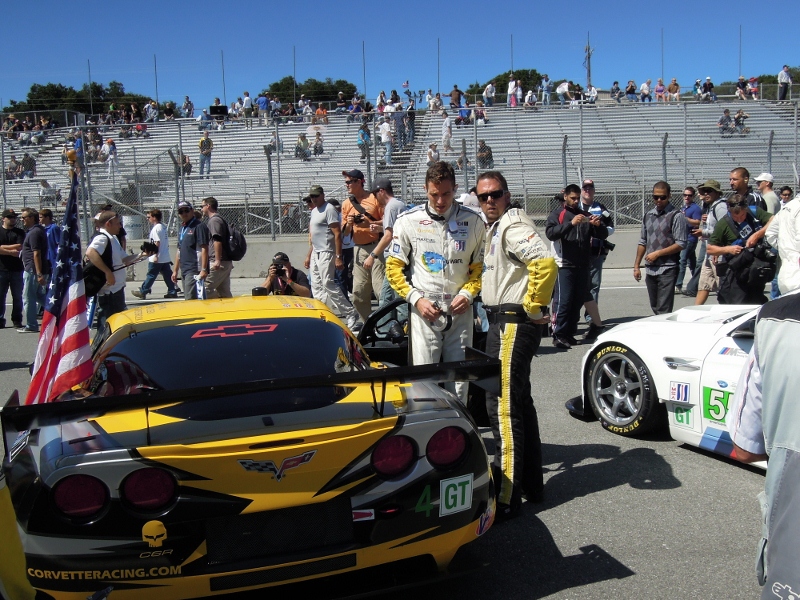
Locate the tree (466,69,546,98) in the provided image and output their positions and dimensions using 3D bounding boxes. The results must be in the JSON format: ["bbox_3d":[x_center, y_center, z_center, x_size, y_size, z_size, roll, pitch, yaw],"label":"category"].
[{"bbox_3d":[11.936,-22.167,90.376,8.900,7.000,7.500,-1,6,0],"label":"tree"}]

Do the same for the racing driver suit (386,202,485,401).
[{"bbox_3d":[0.200,0.238,4.331,0.520,1.500,0.340,-2,6,-4],"label":"racing driver suit"}]

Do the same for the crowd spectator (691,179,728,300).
[{"bbox_3d":[3.903,-0.621,10.200,0.600,1.780,0.520,-5,7,-29],"label":"crowd spectator"}]

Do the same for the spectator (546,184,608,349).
[{"bbox_3d":[1.915,-0.369,8.785,0.580,1.750,0.440,-6,8,-30],"label":"spectator"}]

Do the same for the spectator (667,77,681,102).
[{"bbox_3d":[12.679,-9.643,37.500,0.600,1.240,0.720,-1,7,9],"label":"spectator"}]

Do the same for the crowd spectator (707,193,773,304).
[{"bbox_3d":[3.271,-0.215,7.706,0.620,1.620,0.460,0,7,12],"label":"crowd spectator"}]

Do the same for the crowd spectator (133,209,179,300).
[{"bbox_3d":[-4.535,-0.852,14.831,0.740,1.660,0.500,-1,7,7],"label":"crowd spectator"}]

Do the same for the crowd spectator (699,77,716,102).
[{"bbox_3d":[15.255,-10.382,40.000,0.620,1.280,0.800,-2,6,0],"label":"crowd spectator"}]

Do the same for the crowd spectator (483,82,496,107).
[{"bbox_3d":[4.998,-11.413,45.083,0.600,1.550,0.500,1,6,18],"label":"crowd spectator"}]

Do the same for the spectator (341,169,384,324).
[{"bbox_3d":[-0.393,-0.361,8.488,0.550,1.930,0.420,3,8,37],"label":"spectator"}]

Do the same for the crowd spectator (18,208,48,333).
[{"bbox_3d":[-5.264,-0.442,11.650,0.400,1.800,0.480,-4,7,-22],"label":"crowd spectator"}]

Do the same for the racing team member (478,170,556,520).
[{"bbox_3d":[0.597,0.232,4.220,0.440,1.790,0.560,-6,7,-31],"label":"racing team member"}]

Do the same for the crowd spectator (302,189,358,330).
[{"bbox_3d":[-0.875,-0.484,9.900,0.580,1.830,0.650,3,8,38],"label":"crowd spectator"}]

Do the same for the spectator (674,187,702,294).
[{"bbox_3d":[4.779,-0.984,13.400,0.520,1.760,0.500,2,8,34],"label":"spectator"}]

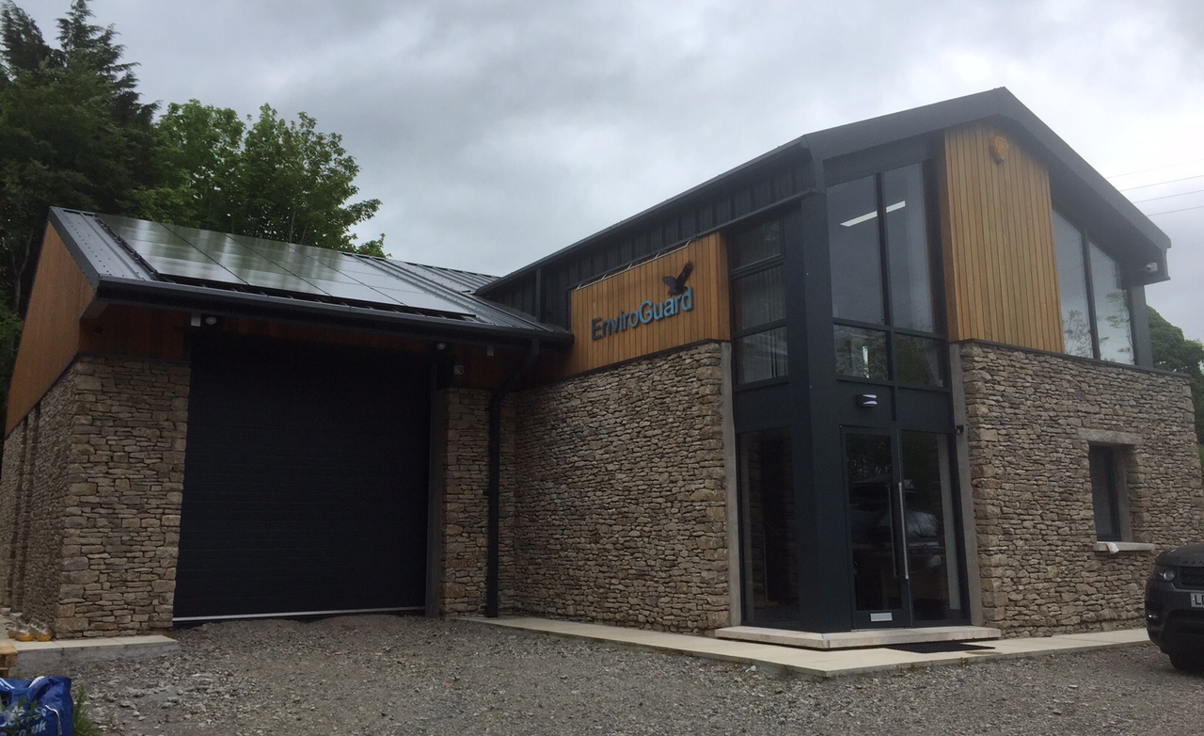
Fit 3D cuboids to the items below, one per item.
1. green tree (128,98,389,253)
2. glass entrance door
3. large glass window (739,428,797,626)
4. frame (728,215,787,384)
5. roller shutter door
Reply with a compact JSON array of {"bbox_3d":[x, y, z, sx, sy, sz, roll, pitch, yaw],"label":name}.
[{"bbox_3d":[-11.505,-1.845,32.767,8.500,14.500,8.000,6,-12,-33],"label":"green tree"},{"bbox_3d":[3.290,1.729,10.975,1.792,2.111,0.103,6,-12,-33],"label":"glass entrance door"},{"bbox_3d":[1.772,1.706,10.808,0.103,2.081,0.855,6,-12,-33],"label":"large glass window"},{"bbox_3d":[1.746,-0.733,11.242,0.103,1.864,0.865,6,-12,-33],"label":"frame"},{"bbox_3d":[-3.973,1.489,13.882,3.420,3.718,0.124,6,-12,-33],"label":"roller shutter door"}]

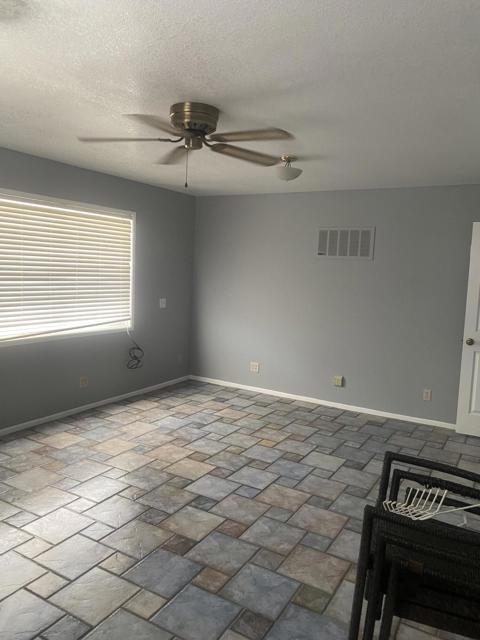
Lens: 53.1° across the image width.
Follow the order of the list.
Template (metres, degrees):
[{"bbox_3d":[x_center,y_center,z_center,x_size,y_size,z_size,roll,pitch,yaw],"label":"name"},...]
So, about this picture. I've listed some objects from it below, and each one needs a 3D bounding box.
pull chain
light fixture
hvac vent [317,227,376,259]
[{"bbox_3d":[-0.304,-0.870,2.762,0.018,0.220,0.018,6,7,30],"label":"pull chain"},{"bbox_3d":[0.391,-1.199,3.825,0.209,0.189,0.209,3,6,0],"label":"light fixture"},{"bbox_3d":[1.156,-0.847,5.312,0.660,0.356,0.020,6,7,30],"label":"hvac vent"}]

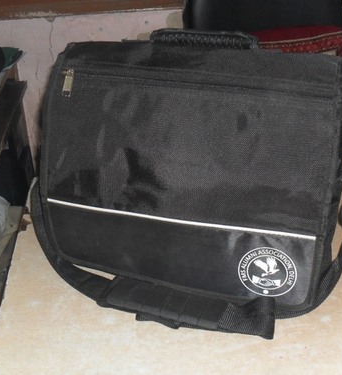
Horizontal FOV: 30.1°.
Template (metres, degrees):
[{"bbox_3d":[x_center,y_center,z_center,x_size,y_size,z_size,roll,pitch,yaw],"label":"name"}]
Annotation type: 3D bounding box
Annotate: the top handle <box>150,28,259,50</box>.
[{"bbox_3d":[0.042,-0.190,0.829,0.146,0.033,0.032,9,30,21],"label":"top handle"}]

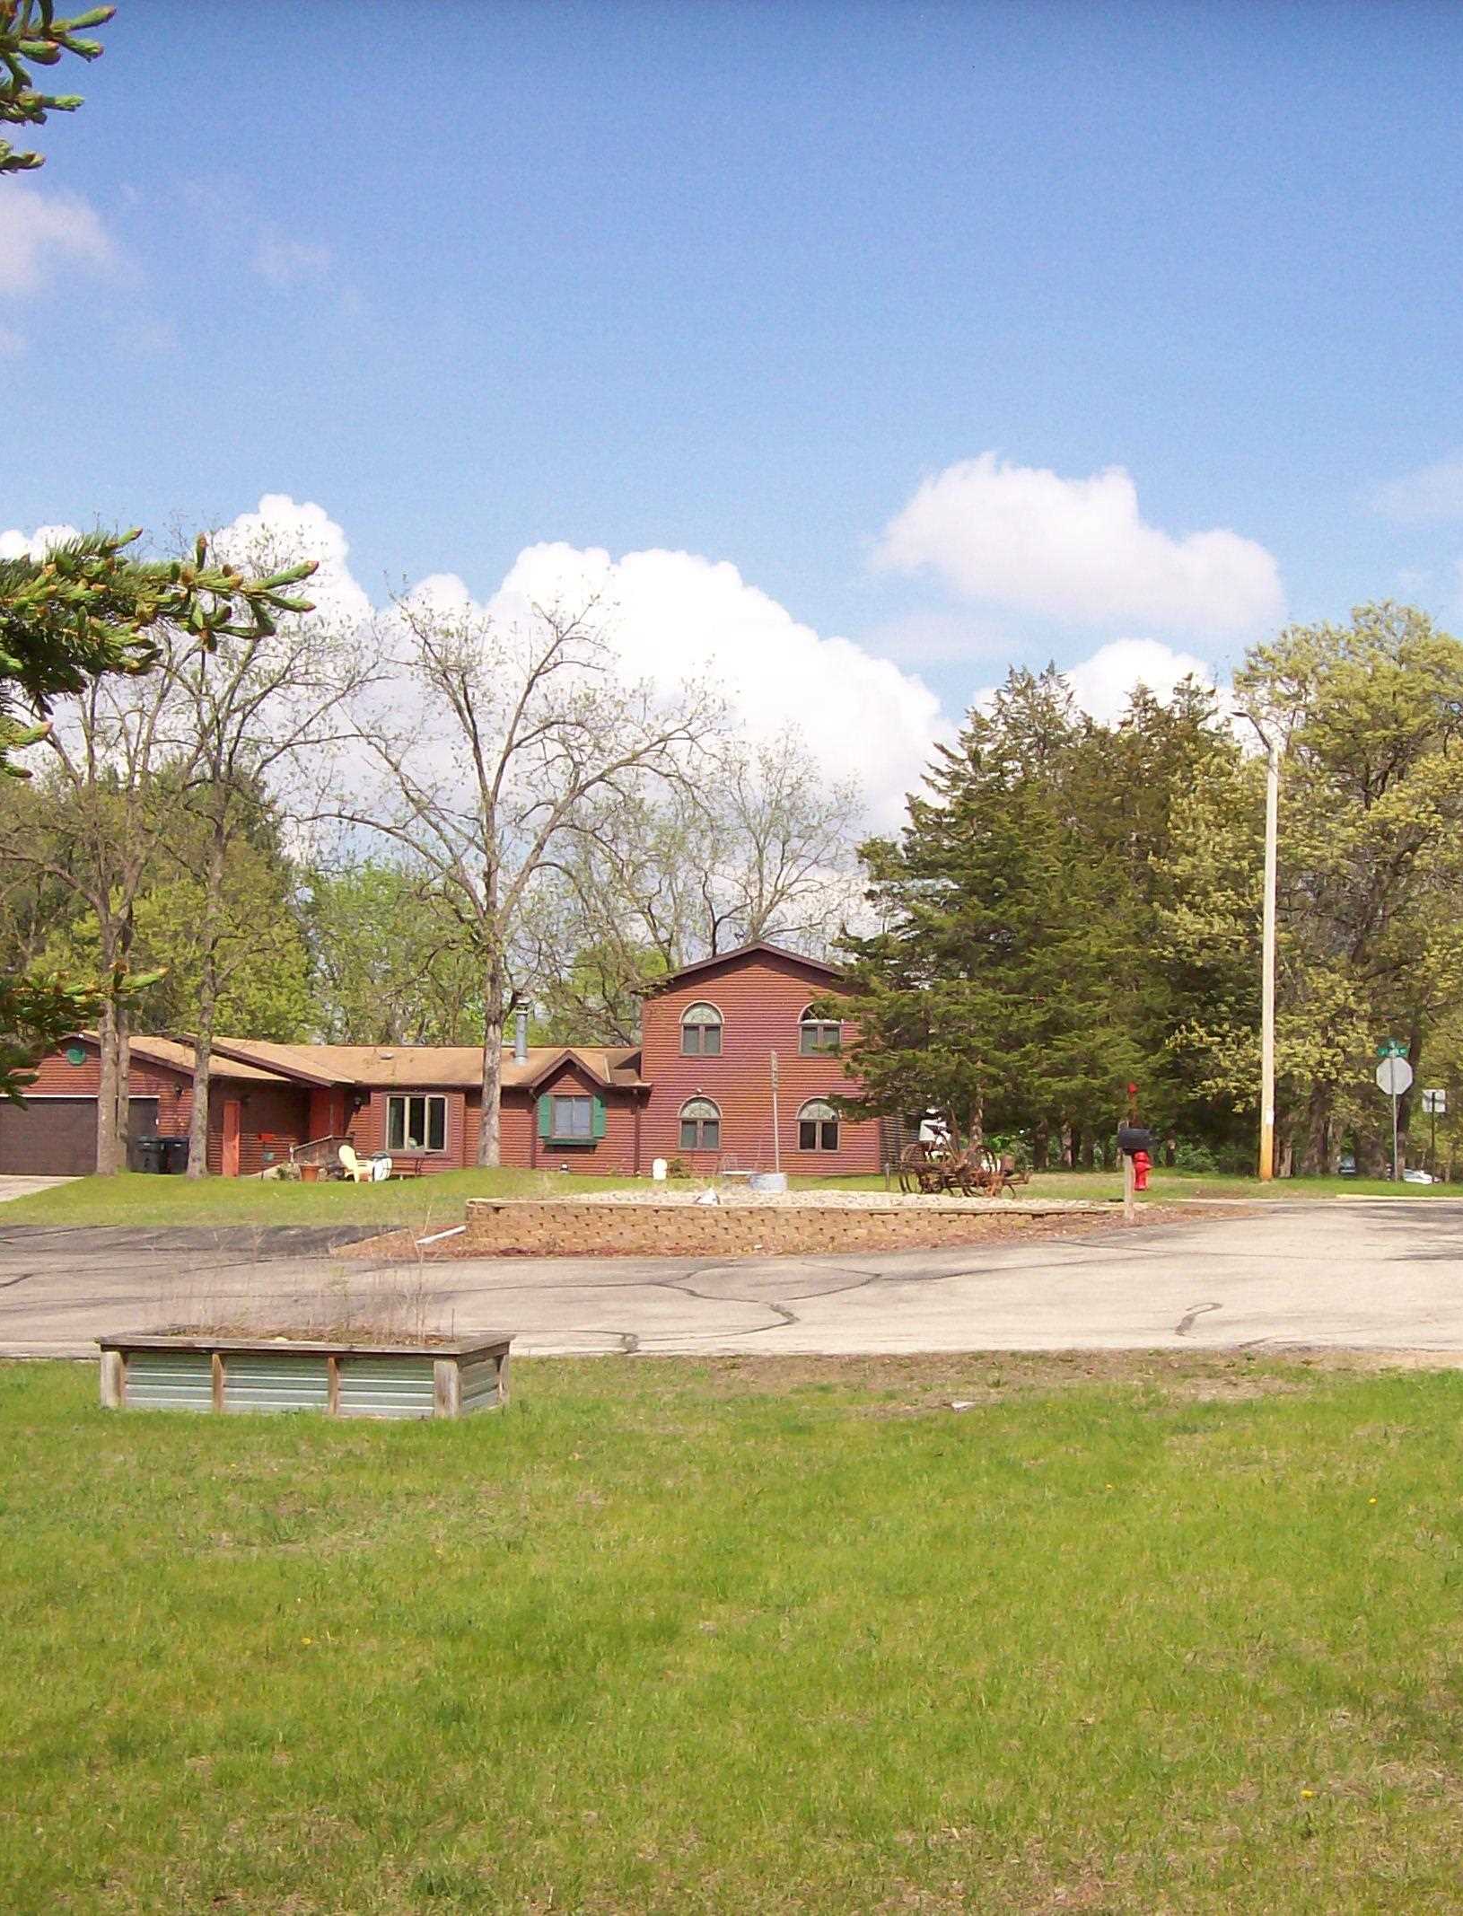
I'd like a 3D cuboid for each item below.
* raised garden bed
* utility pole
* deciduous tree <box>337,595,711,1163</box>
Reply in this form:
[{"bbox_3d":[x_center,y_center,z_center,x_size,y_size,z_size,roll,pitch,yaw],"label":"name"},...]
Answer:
[{"bbox_3d":[-2.302,2.281,14.645,2.000,0.360,1.200,0,-4,10],"label":"raised garden bed"},{"bbox_3d":[10.814,-0.244,54.302,1.200,9.600,0.350,4,-5,-37],"label":"utility pole"},{"bbox_3d":[-4.986,-1.806,65.438,9.100,13.900,9.000,1,-4,0],"label":"deciduous tree"}]

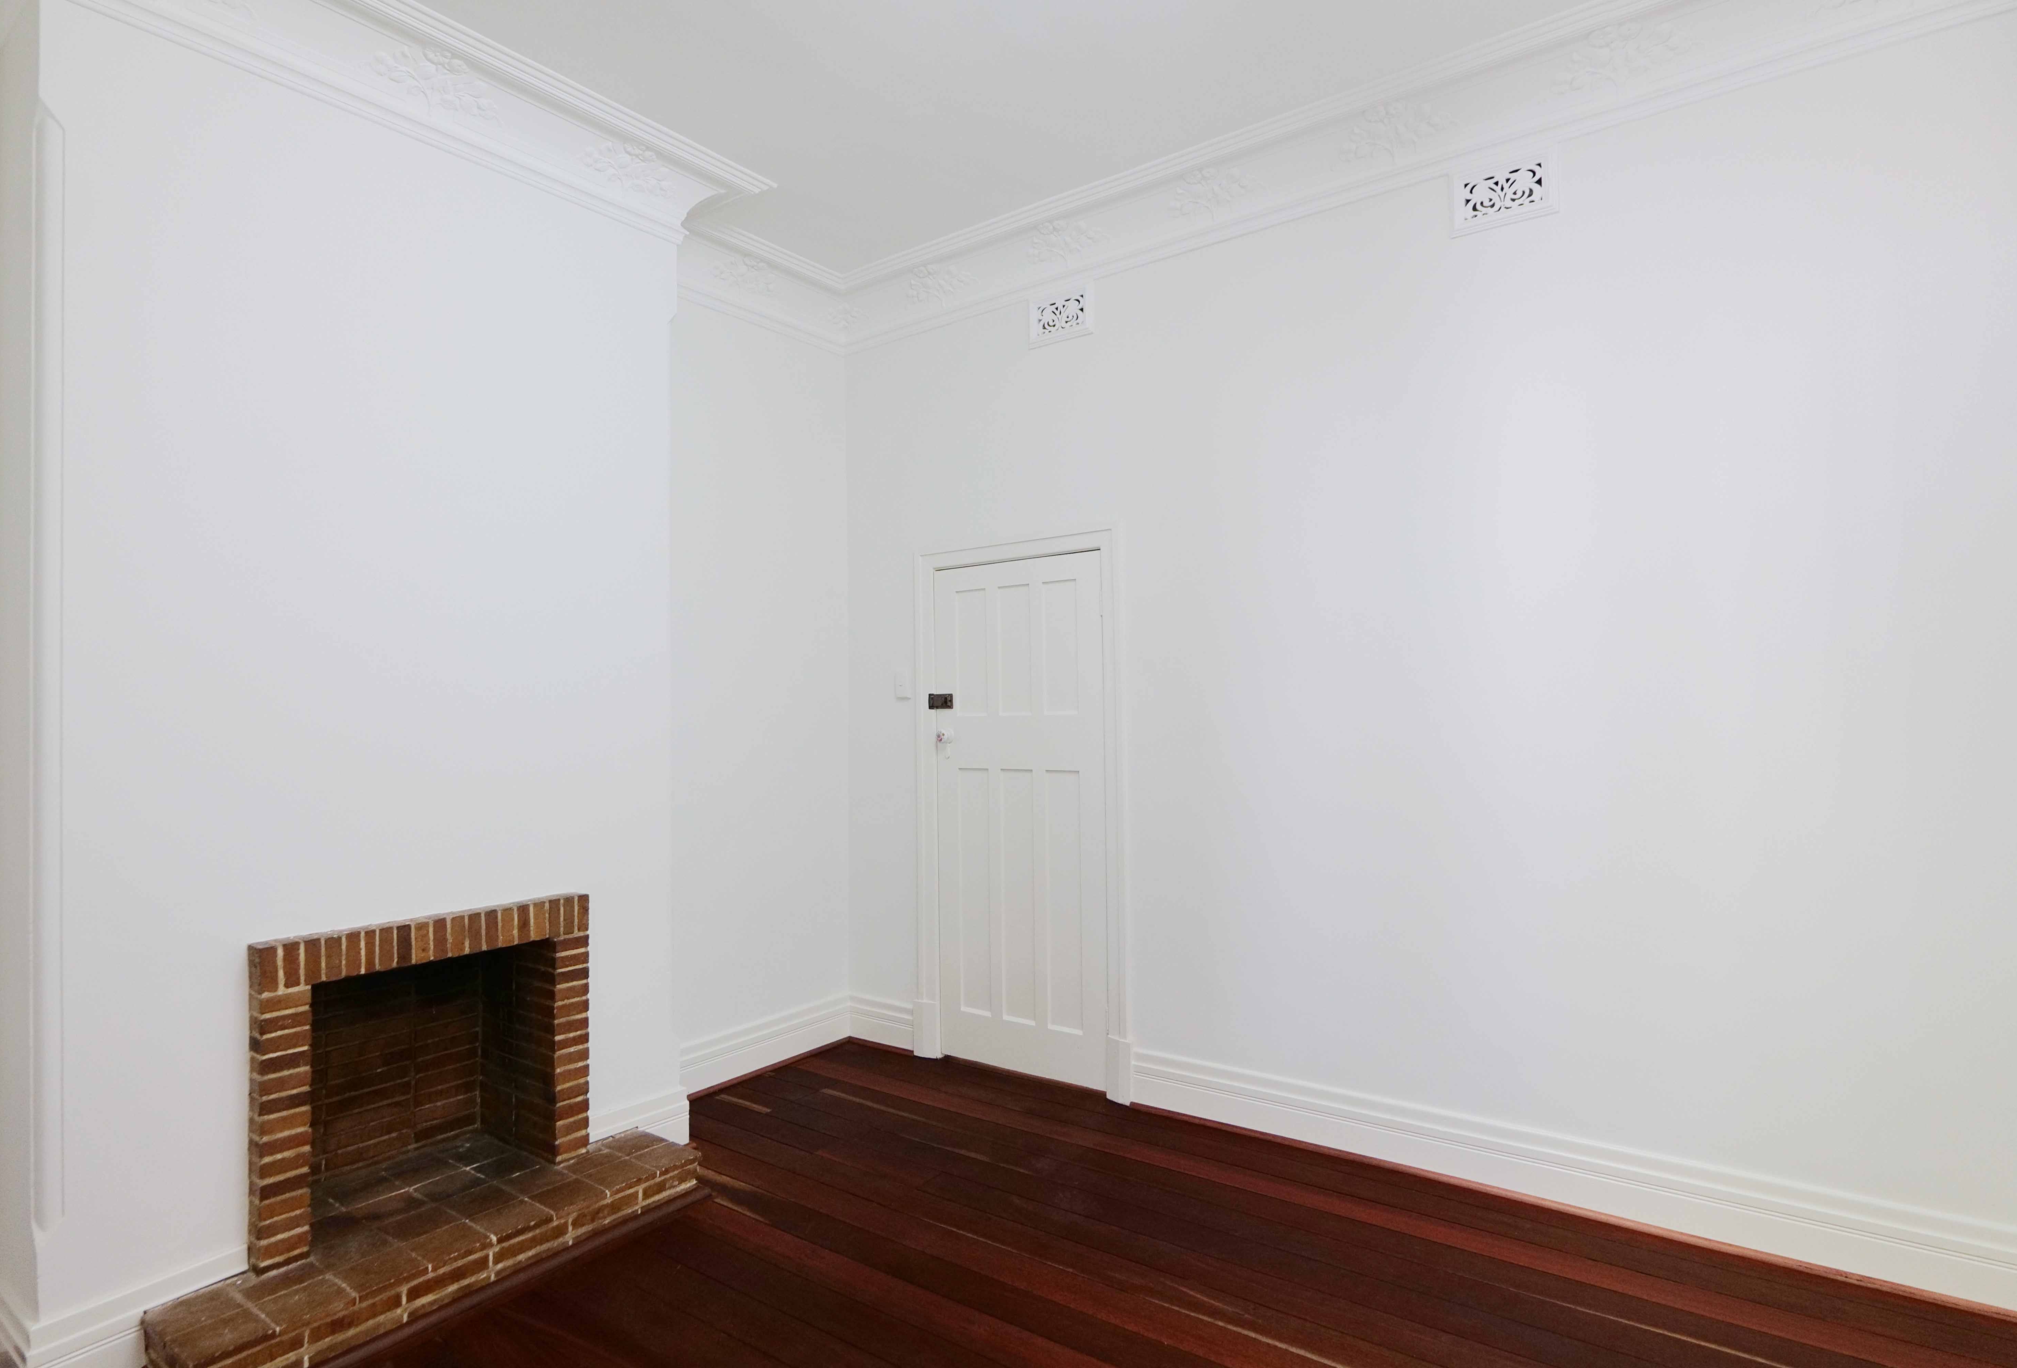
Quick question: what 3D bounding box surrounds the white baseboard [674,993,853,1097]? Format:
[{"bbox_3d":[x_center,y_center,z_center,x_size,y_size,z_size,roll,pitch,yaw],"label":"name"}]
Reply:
[{"bbox_3d":[-1.006,1.488,3.978,0.030,0.185,0.970,-2,-1,39],"label":"white baseboard"}]

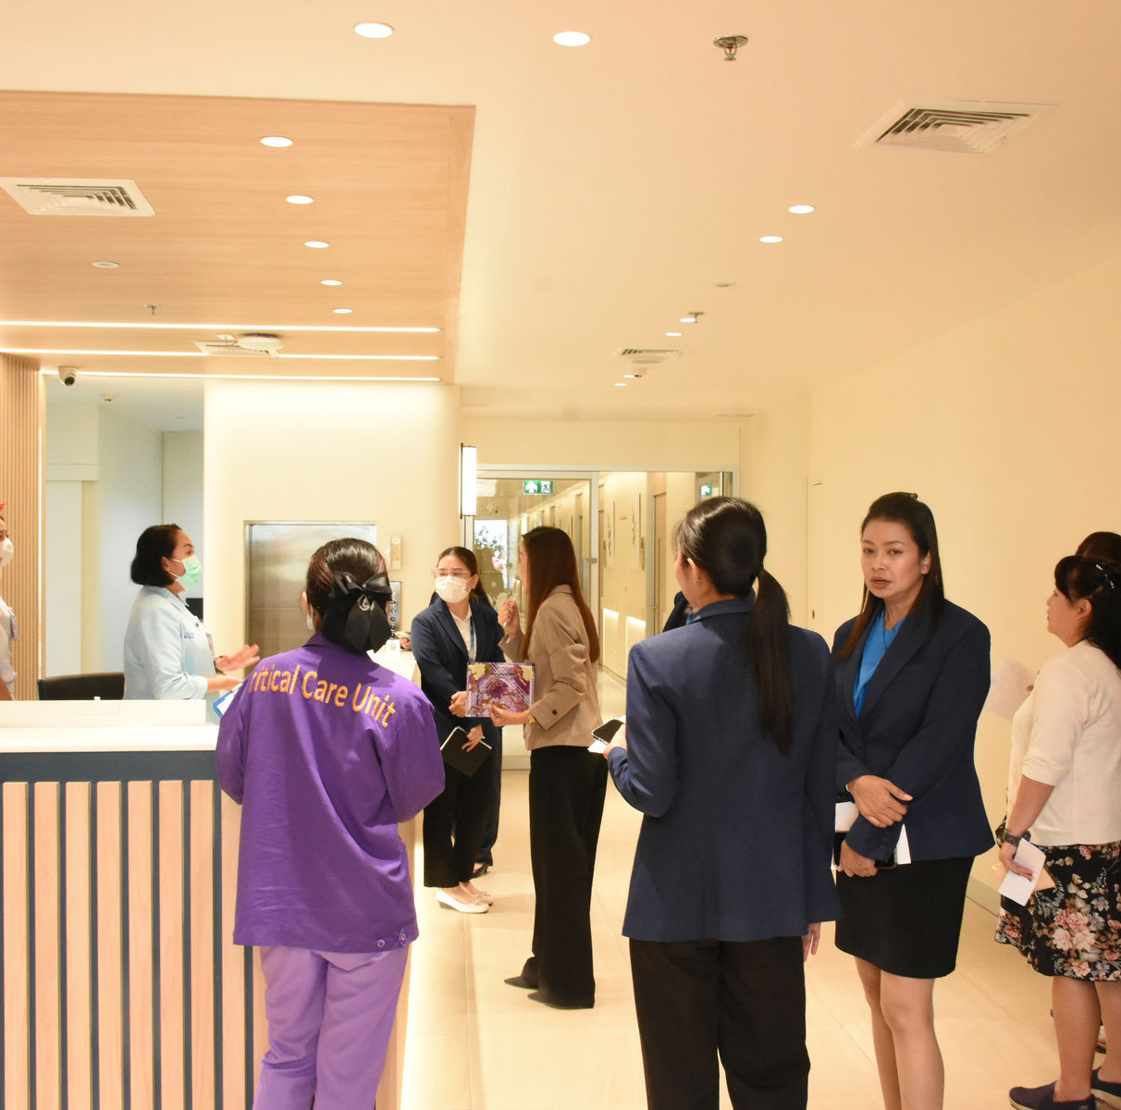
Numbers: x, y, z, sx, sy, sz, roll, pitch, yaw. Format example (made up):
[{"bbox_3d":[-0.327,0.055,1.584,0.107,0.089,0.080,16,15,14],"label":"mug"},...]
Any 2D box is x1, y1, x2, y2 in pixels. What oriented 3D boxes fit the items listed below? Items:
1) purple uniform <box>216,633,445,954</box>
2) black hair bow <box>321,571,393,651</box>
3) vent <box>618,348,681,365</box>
[{"bbox_3d":[-0.491,0.501,2.950,0.470,0.680,0.350,0,0,-19],"label":"purple uniform"},{"bbox_3d":[-0.421,0.117,2.900,0.145,0.175,0.090,0,0,-26],"label":"black hair bow"},{"bbox_3d":[0.467,-1.050,7.220,0.365,0.030,0.365,0,0,-5],"label":"vent"}]

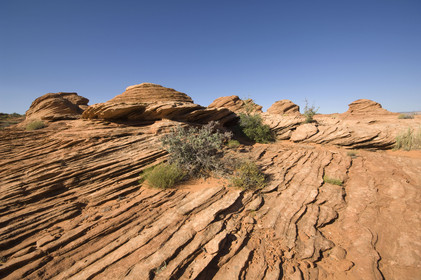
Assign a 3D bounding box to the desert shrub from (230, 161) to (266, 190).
[{"bbox_3d":[0.756,0.705,4.000,0.696,0.554,0.650,0,7,0],"label":"desert shrub"}]

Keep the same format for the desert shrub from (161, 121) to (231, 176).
[{"bbox_3d":[-0.354,0.188,4.900,1.675,1.330,1.400,0,7,0],"label":"desert shrub"}]

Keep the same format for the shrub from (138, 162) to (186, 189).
[{"bbox_3d":[-0.983,0.711,4.050,0.890,0.451,0.750,0,7,0],"label":"shrub"}]

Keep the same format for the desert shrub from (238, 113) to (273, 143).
[{"bbox_3d":[2.127,-0.601,9.500,1.539,1.415,1.500,0,7,0],"label":"desert shrub"}]

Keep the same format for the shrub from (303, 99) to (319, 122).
[{"bbox_3d":[5.779,-1.702,11.500,0.735,1.372,0.850,0,7,0],"label":"shrub"}]

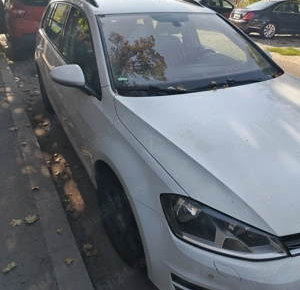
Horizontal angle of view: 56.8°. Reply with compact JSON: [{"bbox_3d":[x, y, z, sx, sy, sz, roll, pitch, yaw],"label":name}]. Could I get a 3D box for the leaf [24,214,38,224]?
[{"bbox_3d":[-0.852,0.525,1.979,0.090,0.015,0.080,12,30,16],"label":"leaf"}]

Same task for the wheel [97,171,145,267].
[{"bbox_3d":[-0.118,0.451,1.740,0.210,0.630,0.630,-17,35,-31],"label":"wheel"}]

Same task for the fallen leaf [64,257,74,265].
[{"bbox_3d":[-0.480,0.690,1.649,0.060,0.018,0.060,-13,33,-24],"label":"fallen leaf"}]

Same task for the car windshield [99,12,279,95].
[{"bbox_3d":[0.298,-0.757,2.128,1.400,0.110,0.920,-13,61,-24],"label":"car windshield"}]

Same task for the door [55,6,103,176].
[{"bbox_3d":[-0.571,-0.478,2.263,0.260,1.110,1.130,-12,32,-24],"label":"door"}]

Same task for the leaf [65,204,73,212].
[{"bbox_3d":[-0.642,0.498,2.197,0.070,0.020,0.080,-13,33,-24],"label":"leaf"}]

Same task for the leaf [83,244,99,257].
[{"bbox_3d":[-0.407,0.714,1.878,0.120,0.020,0.072,24,36,33],"label":"leaf"}]

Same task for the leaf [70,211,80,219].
[{"bbox_3d":[-0.572,0.541,2.127,0.080,0.020,0.080,-13,33,-24],"label":"leaf"}]

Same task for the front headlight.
[{"bbox_3d":[0.307,0.341,1.177,0.560,0.210,0.240,7,29,8],"label":"front headlight"}]

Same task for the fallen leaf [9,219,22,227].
[{"bbox_3d":[-0.943,0.540,1.946,0.088,0.015,0.070,20,34,28],"label":"fallen leaf"}]

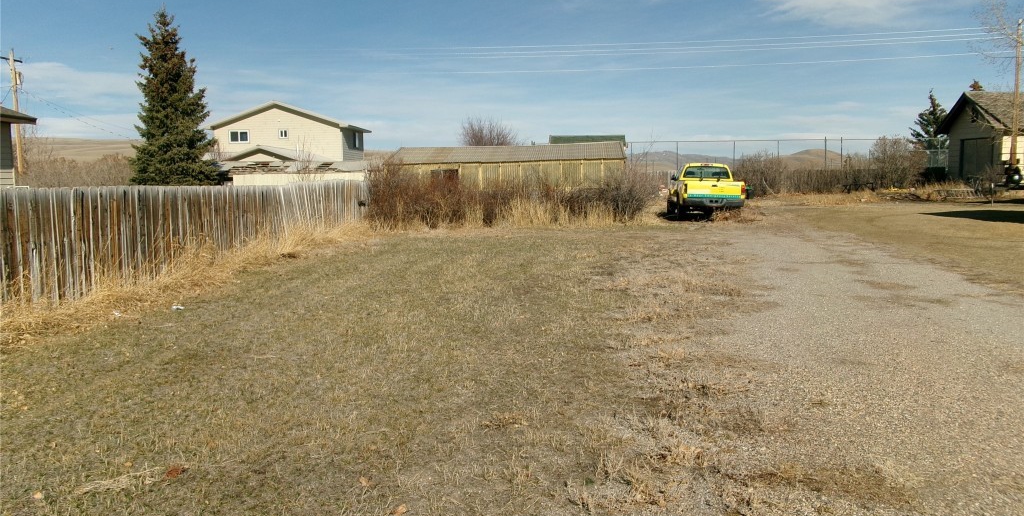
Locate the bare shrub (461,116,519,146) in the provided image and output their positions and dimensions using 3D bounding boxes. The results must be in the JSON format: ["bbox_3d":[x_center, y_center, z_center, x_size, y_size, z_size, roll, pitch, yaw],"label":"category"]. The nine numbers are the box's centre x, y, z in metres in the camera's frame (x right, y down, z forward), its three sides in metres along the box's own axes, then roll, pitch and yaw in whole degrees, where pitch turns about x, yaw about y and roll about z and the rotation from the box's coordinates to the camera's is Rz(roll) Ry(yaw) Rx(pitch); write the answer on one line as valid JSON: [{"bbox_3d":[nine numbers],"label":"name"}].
[{"bbox_3d":[-1.397,-6.088,50.889,3.700,5.100,3.500,-1,6,0],"label":"bare shrub"}]

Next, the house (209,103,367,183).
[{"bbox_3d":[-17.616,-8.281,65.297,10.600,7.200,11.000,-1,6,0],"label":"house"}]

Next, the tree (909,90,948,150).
[{"bbox_3d":[30.870,-8.627,60.768,3.300,7.200,3.300,-1,6,0],"label":"tree"}]

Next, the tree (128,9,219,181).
[{"bbox_3d":[-15.720,-6.820,38.186,3.950,9.300,3.950,-1,6,0],"label":"tree"}]

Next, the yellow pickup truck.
[{"bbox_3d":[6.558,-2.408,28.239,1.950,1.800,5.500,0,6,6],"label":"yellow pickup truck"}]

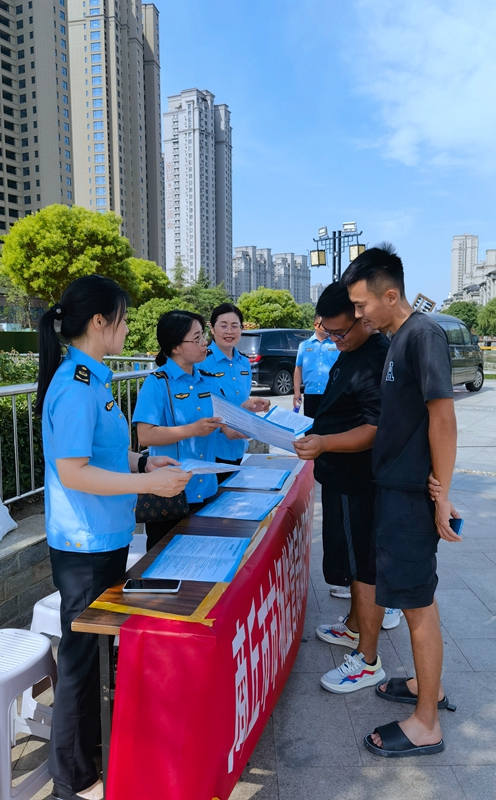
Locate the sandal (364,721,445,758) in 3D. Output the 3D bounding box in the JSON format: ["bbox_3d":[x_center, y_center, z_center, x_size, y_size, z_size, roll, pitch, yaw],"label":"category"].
[{"bbox_3d":[0.553,1.184,2.212,0.285,0.090,0.108,-1,7,-7],"label":"sandal"}]

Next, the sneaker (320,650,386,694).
[{"bbox_3d":[0.440,1.135,2.640,0.290,0.135,0.110,-2,7,-18],"label":"sneaker"}]

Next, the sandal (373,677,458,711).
[{"bbox_3d":[0.679,1.178,2.536,0.290,0.085,0.115,2,7,19],"label":"sandal"}]

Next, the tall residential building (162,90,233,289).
[{"bbox_3d":[-23.758,-85.823,296.126,20.000,106.000,26.000,4,8,35],"label":"tall residential building"}]

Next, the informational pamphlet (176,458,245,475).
[{"bbox_3d":[-0.149,0.211,2.000,0.260,0.050,0.310,-2,7,-14],"label":"informational pamphlet"}]

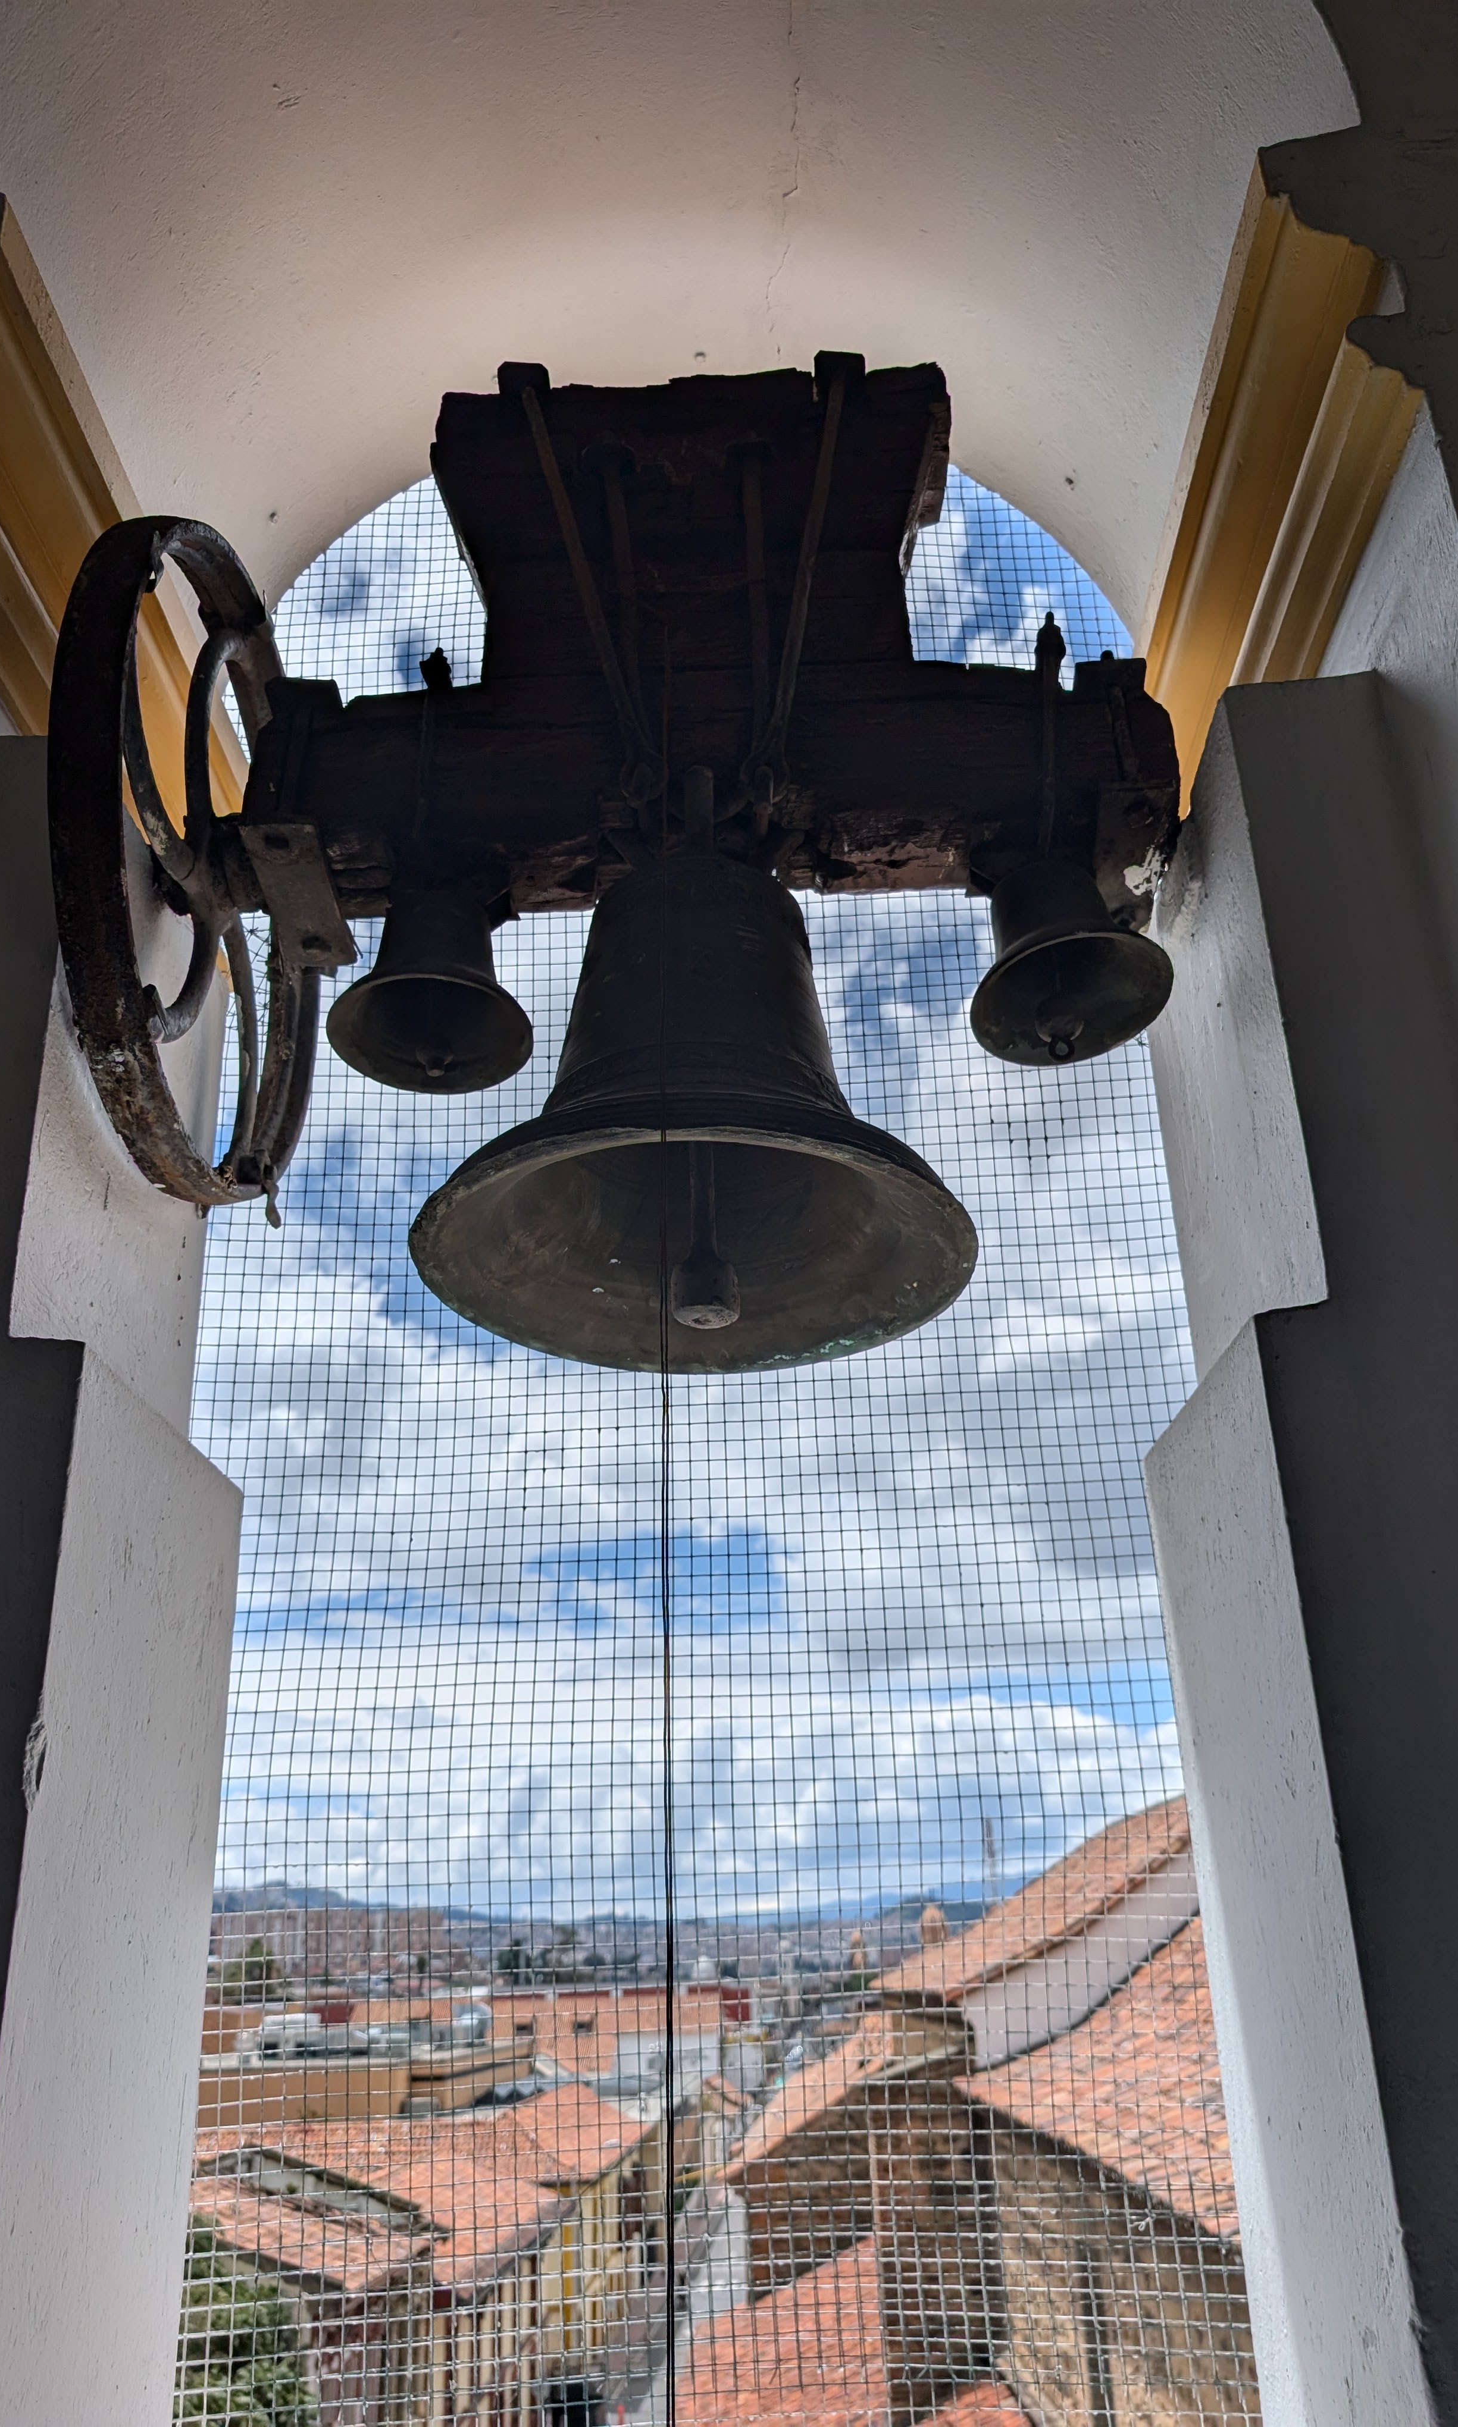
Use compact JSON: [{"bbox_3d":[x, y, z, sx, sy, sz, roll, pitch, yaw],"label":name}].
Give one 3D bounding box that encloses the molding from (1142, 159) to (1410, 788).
[{"bbox_3d":[0.611,-0.691,2.066,0.107,0.336,1.024,-3,-23,2],"label":"molding"}]

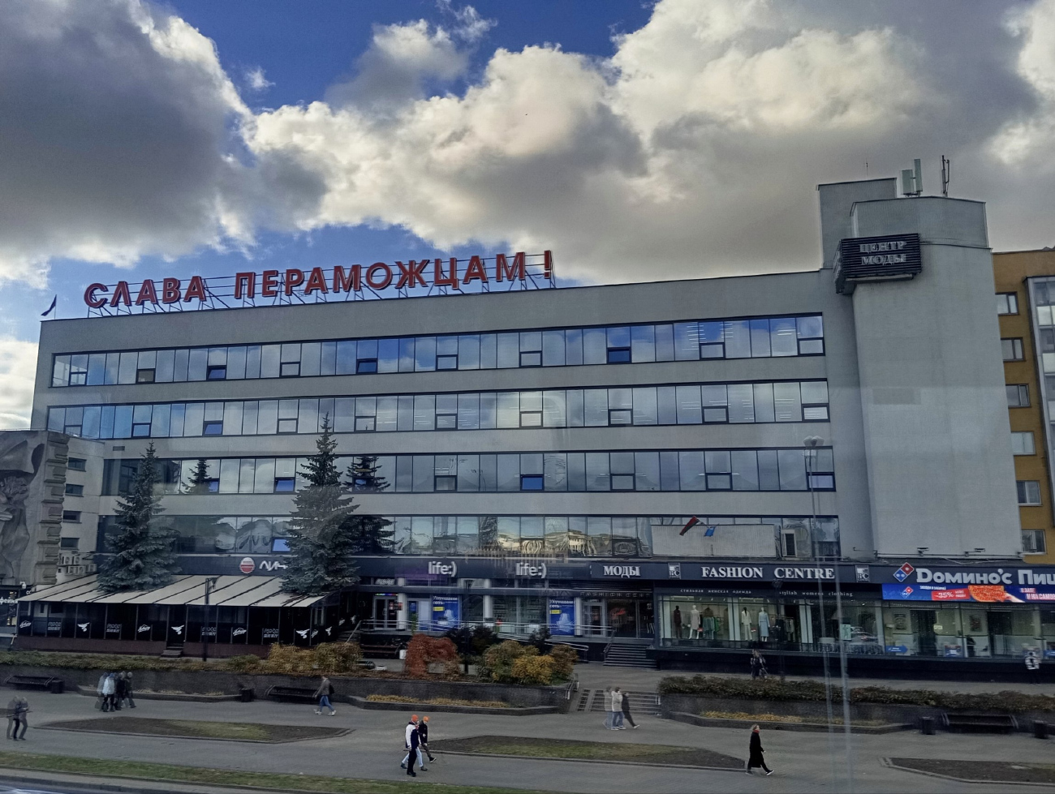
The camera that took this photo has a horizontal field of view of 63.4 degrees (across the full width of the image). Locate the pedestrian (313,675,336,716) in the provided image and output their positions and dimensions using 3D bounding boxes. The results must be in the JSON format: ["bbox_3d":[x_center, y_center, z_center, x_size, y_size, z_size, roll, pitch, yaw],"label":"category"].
[{"bbox_3d":[-9.413,13.845,39.754,0.880,1.710,0.520,-2,-10,13],"label":"pedestrian"}]

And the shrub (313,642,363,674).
[{"bbox_3d":[-10.025,13.715,45.269,2.450,1.408,2.000,-2,-10,13],"label":"shrub"}]

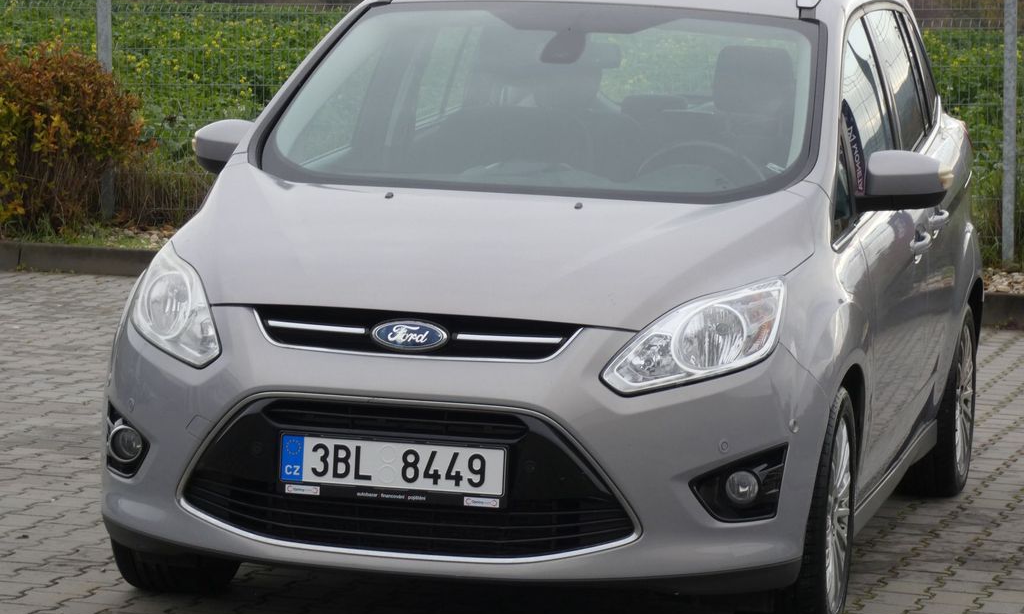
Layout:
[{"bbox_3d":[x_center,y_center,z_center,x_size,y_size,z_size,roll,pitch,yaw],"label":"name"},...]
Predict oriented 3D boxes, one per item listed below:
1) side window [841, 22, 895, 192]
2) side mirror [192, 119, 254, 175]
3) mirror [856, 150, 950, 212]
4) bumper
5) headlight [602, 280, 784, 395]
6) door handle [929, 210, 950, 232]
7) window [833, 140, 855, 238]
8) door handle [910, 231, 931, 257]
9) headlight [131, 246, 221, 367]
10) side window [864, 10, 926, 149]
[{"bbox_3d":[0.948,-0.515,9.240,0.070,0.542,1.010,-15,1,14],"label":"side window"},{"bbox_3d":[-0.772,-0.430,9.318,0.233,0.165,0.210,3,5,13],"label":"side mirror"},{"bbox_3d":[1.007,-0.321,8.889,0.233,0.165,0.210,3,5,13],"label":"mirror"},{"bbox_3d":[-0.195,0.315,7.982,1.770,0.610,0.655,3,5,13],"label":"bumper"},{"bbox_3d":[0.427,0.065,7.880,0.345,0.255,0.540,3,5,13],"label":"headlight"},{"bbox_3d":[1.212,-0.255,9.835,0.052,0.055,0.210,3,5,13],"label":"door handle"},{"bbox_3d":[0.819,-0.296,8.643,0.050,0.267,0.380,-12,1,14],"label":"window"},{"bbox_3d":[1.120,-0.174,9.472,0.052,0.060,0.210,3,5,13],"label":"door handle"},{"bbox_3d":[-0.762,-0.007,8.165,0.345,0.255,0.540,3,5,13],"label":"headlight"},{"bbox_3d":[1.135,-0.662,10.143,0.060,0.429,0.770,-15,1,14],"label":"side window"}]

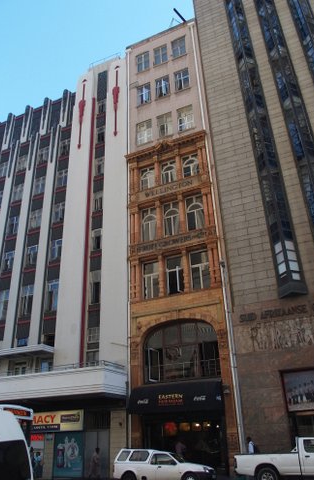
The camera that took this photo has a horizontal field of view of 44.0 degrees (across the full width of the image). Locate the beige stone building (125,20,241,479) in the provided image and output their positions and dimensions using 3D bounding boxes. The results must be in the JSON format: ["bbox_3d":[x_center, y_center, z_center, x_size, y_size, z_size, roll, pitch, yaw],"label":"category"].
[{"bbox_3d":[2.082,-2.023,30.301,6.688,34.210,7.200,-13,-28,20],"label":"beige stone building"}]

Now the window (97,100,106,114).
[{"bbox_3d":[-4.939,-12.049,35.397,1.092,1.598,0.200,-13,-28,21],"label":"window"}]

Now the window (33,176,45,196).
[{"bbox_3d":[-10.321,-4.770,34.079,1.270,1.920,0.150,-13,-28,21],"label":"window"}]

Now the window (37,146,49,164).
[{"bbox_3d":[-10.566,-7.861,36.049,1.200,1.715,0.160,-13,-28,20],"label":"window"}]

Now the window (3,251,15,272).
[{"bbox_3d":[-12.345,1.767,32.453,1.200,1.733,0.160,-13,-28,20],"label":"window"}]

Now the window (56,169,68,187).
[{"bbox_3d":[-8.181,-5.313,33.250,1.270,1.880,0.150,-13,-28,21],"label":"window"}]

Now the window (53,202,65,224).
[{"bbox_3d":[-8.047,-2.484,32.326,1.200,1.740,0.160,-13,-28,20],"label":"window"}]

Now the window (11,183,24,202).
[{"bbox_3d":[-12.694,-4.326,35.449,1.200,1.742,0.160,-13,-28,20],"label":"window"}]

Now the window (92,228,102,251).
[{"bbox_3d":[-4.484,-0.018,29.613,1.001,1.809,0.200,-13,-28,21],"label":"window"}]

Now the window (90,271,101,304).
[{"bbox_3d":[-4.314,3.337,27.200,0.990,2.460,0.150,-13,-28,21],"label":"window"}]

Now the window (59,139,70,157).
[{"bbox_3d":[-8.306,-8.379,35.185,1.200,1.715,0.160,-13,-28,20],"label":"window"}]

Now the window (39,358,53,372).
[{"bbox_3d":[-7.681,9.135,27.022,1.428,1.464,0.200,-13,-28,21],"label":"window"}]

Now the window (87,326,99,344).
[{"bbox_3d":[-4.225,6.395,26.102,1.000,1.051,0.160,-13,-28,20],"label":"window"}]

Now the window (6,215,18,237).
[{"bbox_3d":[-12.474,-1.176,33.473,1.320,1.910,0.150,-13,-28,21],"label":"window"}]

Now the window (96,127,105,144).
[{"bbox_3d":[-4.832,-9.118,33.990,1.106,1.933,0.200,-13,-28,21],"label":"window"}]

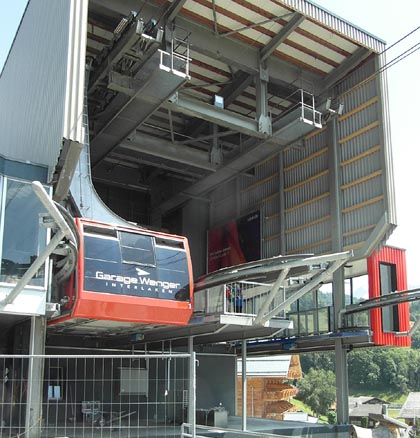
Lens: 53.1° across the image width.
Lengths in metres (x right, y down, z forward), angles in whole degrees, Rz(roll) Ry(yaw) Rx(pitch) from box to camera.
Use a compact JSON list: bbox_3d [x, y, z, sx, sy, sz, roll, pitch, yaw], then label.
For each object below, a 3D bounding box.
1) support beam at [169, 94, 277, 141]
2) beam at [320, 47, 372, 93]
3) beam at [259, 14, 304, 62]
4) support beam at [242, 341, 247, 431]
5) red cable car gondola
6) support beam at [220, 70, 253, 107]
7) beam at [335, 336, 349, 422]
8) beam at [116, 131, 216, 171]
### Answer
[{"bbox_3d":[0.503,-3.373,14.100,3.846,0.480,0.350,12,-15,-26],"label":"support beam"},{"bbox_3d":[5.035,-5.528,15.700,0.320,0.380,2.268,5,-17,-23],"label":"beam"},{"bbox_3d":[2.373,-6.103,14.250,0.300,0.360,2.294,5,-11,-21],"label":"beam"},{"bbox_3d":[1.150,5.567,14.000,0.120,2.989,0.120,5,-11,-27],"label":"support beam"},{"bbox_3d":[-3.003,1.954,13.159,3.200,2.550,4.100,9,-16,-27],"label":"red cable car gondola"},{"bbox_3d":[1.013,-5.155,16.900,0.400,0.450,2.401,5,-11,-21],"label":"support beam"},{"bbox_3d":[5.029,6.171,16.000,0.340,3.341,0.340,5,-11,-27],"label":"beam"},{"bbox_3d":[-1.610,-2.739,17.350,4.147,0.500,0.380,11,-15,-27],"label":"beam"}]

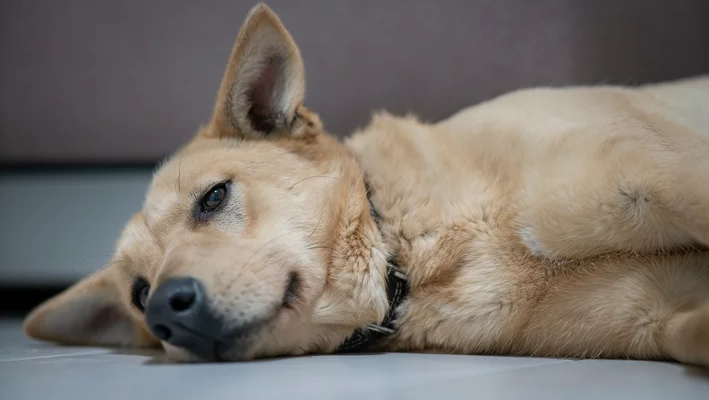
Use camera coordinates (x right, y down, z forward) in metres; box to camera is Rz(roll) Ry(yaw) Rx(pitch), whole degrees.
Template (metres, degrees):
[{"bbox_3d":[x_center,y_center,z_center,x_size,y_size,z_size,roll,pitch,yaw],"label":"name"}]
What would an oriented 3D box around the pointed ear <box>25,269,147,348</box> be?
[{"bbox_3d":[-0.161,0.066,1.010,0.082,0.052,0.030,-6,-2,18],"label":"pointed ear"}]

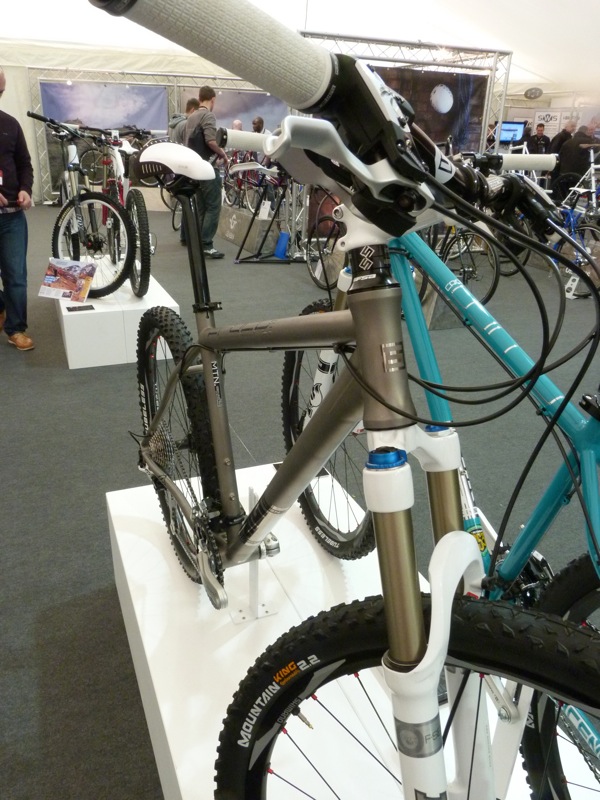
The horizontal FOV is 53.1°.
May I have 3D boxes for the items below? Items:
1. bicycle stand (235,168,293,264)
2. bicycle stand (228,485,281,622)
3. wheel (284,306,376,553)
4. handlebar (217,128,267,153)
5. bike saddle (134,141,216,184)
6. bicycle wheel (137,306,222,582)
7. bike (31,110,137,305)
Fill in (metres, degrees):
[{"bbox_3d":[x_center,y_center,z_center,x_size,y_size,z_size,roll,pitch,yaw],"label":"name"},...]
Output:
[{"bbox_3d":[-0.347,-2.100,6.823,0.680,1.000,0.550,2,24,0],"label":"bicycle stand"},{"bbox_3d":[-0.101,0.338,1.340,0.110,0.360,0.080,-8,26,-22],"label":"bicycle stand"},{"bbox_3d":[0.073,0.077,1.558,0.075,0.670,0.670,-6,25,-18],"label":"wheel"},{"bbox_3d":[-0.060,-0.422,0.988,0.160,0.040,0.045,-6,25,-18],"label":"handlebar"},{"bbox_3d":[-0.204,-0.410,1.060,0.140,0.080,0.275,-10,30,-25],"label":"bike saddle"},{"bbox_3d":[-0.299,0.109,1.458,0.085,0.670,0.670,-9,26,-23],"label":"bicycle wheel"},{"bbox_3d":[-1.592,-1.419,4.265,0.580,1.070,1.660,-9,26,-23],"label":"bike"}]

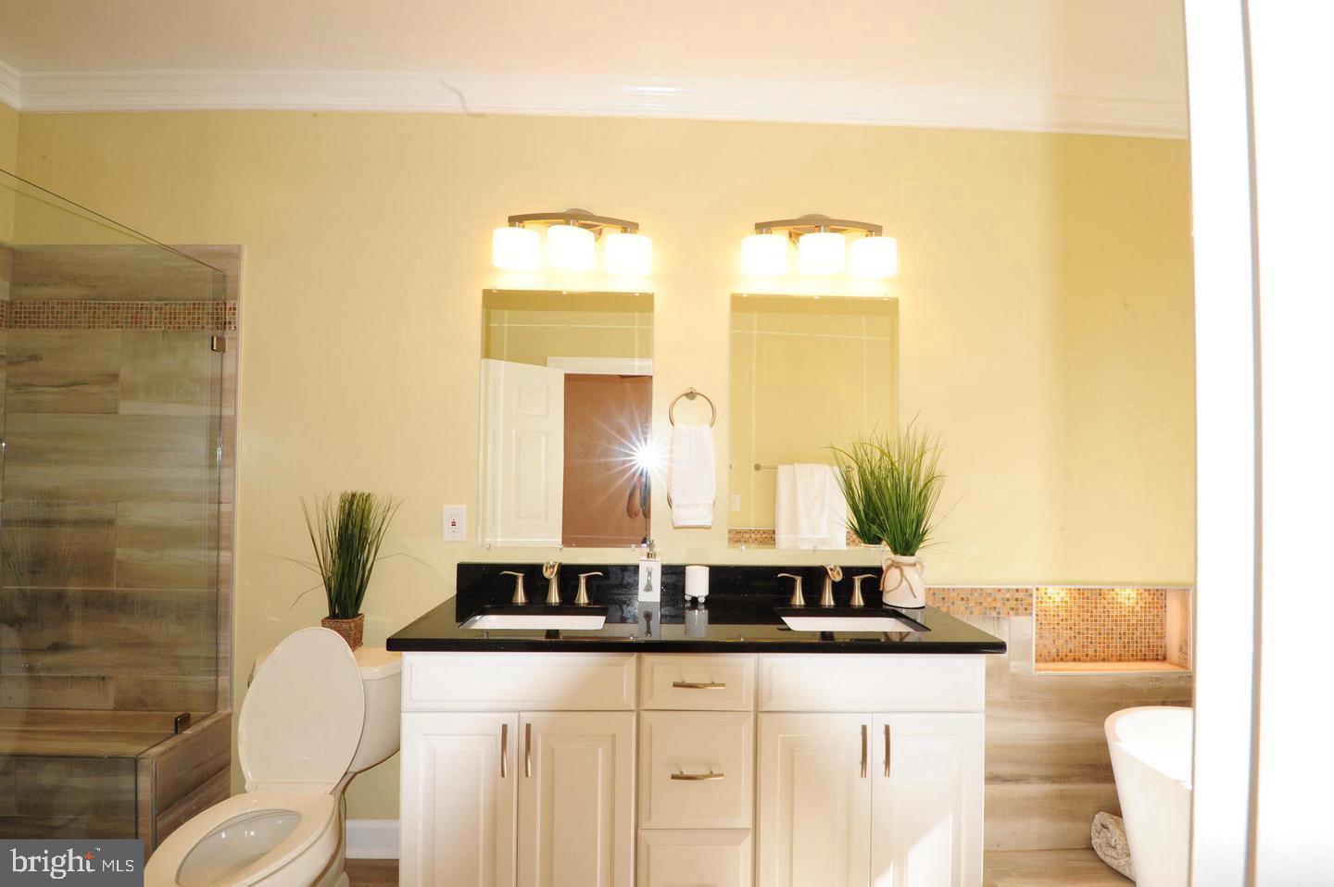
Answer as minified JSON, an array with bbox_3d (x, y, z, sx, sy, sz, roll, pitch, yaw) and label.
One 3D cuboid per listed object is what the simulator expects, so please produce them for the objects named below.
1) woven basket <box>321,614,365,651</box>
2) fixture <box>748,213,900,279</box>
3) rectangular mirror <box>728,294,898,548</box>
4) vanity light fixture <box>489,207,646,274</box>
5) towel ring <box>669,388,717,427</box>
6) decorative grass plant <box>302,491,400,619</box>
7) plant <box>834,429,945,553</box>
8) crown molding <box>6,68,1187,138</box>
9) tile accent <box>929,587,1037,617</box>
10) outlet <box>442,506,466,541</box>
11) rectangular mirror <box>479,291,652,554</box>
[{"bbox_3d":[-1.053,0.619,1.813,0.097,0.106,0.097,1,-2,-2],"label":"woven basket"},{"bbox_3d":[0.523,-0.707,1.922,0.536,0.250,0.175,1,-2,-2],"label":"fixture"},{"bbox_3d":[0.525,-0.079,1.976,0.606,0.902,0.020,1,-2,-2],"label":"rectangular mirror"},{"bbox_3d":[-0.317,-0.711,1.898,0.535,0.256,0.175,1,-2,-2],"label":"vanity light fixture"},{"bbox_3d":[0.088,-0.107,1.941,0.164,0.159,0.066,1,-2,-2],"label":"towel ring"},{"bbox_3d":[-1.031,0.365,1.803,0.306,0.411,0.230,1,-2,-2],"label":"decorative grass plant"},{"bbox_3d":[0.762,0.159,1.848,0.333,0.426,0.250,1,-2,-2],"label":"plant"},{"bbox_3d":[-0.177,-1.234,1.968,4.245,0.092,0.085,1,-2,-2],"label":"crown molding"},{"bbox_3d":[1.109,0.564,1.971,0.393,0.105,0.012,1,-2,-2],"label":"tile accent"},{"bbox_3d":[-0.738,0.278,1.929,0.081,0.119,0.012,1,-2,-2],"label":"outlet"},{"bbox_3d":[-0.349,-0.088,1.951,0.605,0.902,0.020,1,-2,-2],"label":"rectangular mirror"}]

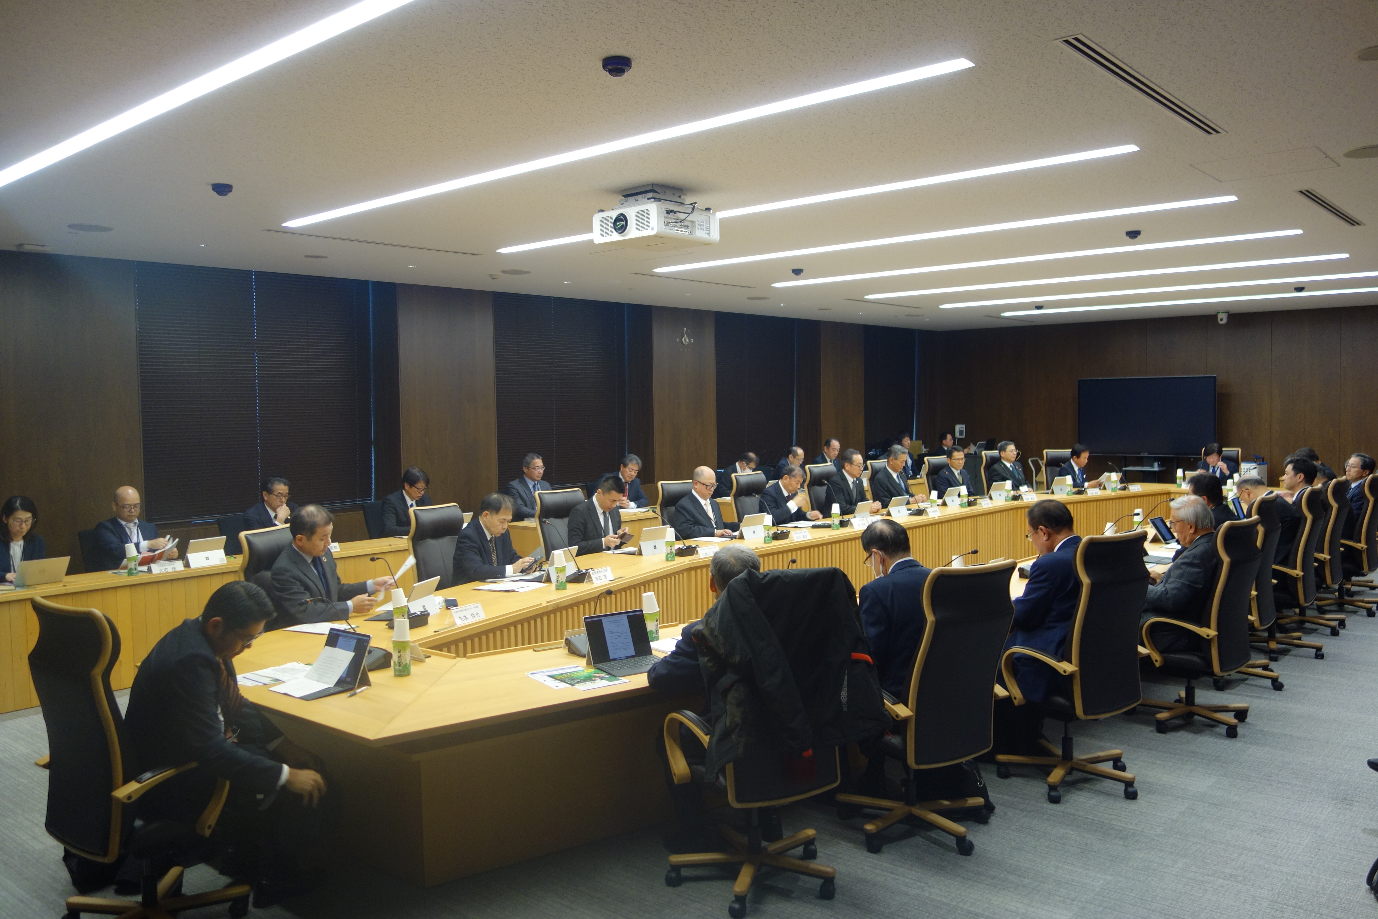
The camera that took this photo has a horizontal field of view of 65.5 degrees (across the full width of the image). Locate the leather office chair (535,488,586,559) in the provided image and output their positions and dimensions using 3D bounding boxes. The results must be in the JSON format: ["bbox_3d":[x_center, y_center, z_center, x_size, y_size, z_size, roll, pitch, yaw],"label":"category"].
[{"bbox_3d":[-0.771,0.828,7.992,0.670,1.150,0.650,2,4,36],"label":"leather office chair"}]

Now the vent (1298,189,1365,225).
[{"bbox_3d":[4.159,-1.625,6.909,0.100,0.030,1.780,2,4,41],"label":"vent"}]

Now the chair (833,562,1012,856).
[{"bbox_3d":[0.933,0.977,4.440,0.660,1.160,0.680,-3,3,-29],"label":"chair"}]

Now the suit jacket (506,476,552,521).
[{"bbox_3d":[-1.537,0.489,10.458,0.420,0.650,0.500,2,4,44],"label":"suit jacket"}]

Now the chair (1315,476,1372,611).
[{"bbox_3d":[4.753,0.745,8.198,0.650,1.170,0.670,-3,4,-44],"label":"chair"}]

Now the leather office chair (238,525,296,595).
[{"bbox_3d":[-2.040,0.953,5.802,0.670,1.150,0.650,0,3,15],"label":"leather office chair"}]

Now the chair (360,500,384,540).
[{"bbox_3d":[-2.504,0.865,9.564,0.560,0.960,0.600,-4,4,-43],"label":"chair"}]

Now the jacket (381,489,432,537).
[{"bbox_3d":[-2.435,0.570,9.353,0.460,0.620,0.500,1,4,38],"label":"jacket"}]

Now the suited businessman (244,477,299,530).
[{"bbox_3d":[-3.166,0.778,8.357,0.740,1.270,0.520,2,4,41],"label":"suited businessman"}]

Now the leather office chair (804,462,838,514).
[{"bbox_3d":[1.557,0.633,10.675,0.680,1.145,0.640,2,4,41],"label":"leather office chair"}]

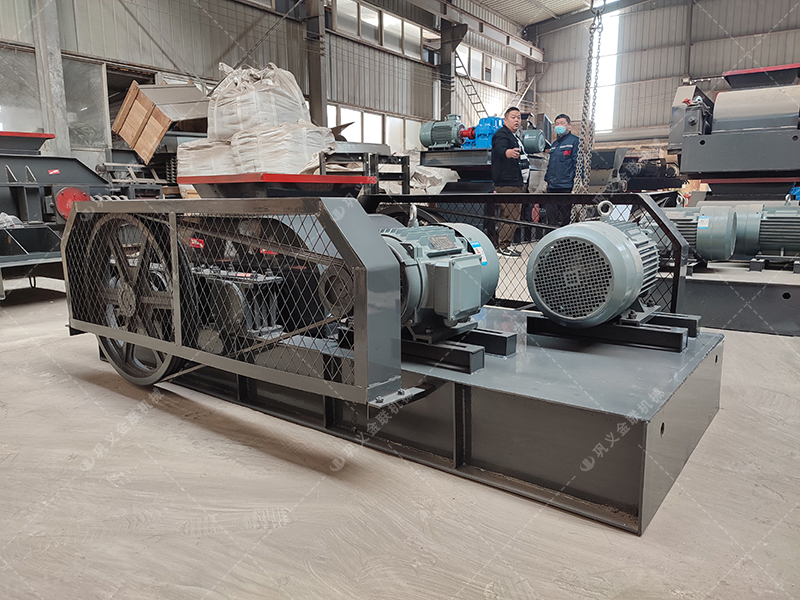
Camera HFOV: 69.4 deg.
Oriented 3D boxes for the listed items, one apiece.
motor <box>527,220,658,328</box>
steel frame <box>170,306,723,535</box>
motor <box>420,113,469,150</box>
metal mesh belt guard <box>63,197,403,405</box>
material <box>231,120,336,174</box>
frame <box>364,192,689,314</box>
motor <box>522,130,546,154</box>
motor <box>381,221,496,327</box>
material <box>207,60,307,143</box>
[{"bbox_3d":[0.689,-0.151,2.029,0.399,0.385,0.610,7,13,37],"label":"motor"},{"bbox_3d":[-0.143,0.194,2.321,2.400,0.261,0.961,7,13,37],"label":"steel frame"},{"bbox_3d":[0.595,-2.297,7.900,0.650,0.460,0.380,2,10,11],"label":"motor"},{"bbox_3d":[-0.611,-0.068,1.718,1.446,0.457,0.120,7,13,37],"label":"metal mesh belt guard"},{"bbox_3d":[-1.159,-1.376,5.700,1.000,0.750,0.950,-3,10,-14],"label":"material"},{"bbox_3d":[0.424,-0.247,2.656,1.609,0.453,0.123,7,13,37],"label":"frame"},{"bbox_3d":[1.970,-2.570,9.352,0.660,0.440,0.390,5,10,28],"label":"motor"},{"bbox_3d":[0.064,-0.100,1.761,0.399,0.385,0.610,7,13,37],"label":"motor"},{"bbox_3d":[-1.459,-2.030,6.000,0.970,0.800,0.950,-3,10,-14],"label":"material"}]

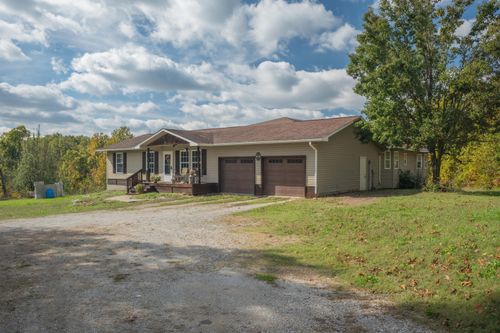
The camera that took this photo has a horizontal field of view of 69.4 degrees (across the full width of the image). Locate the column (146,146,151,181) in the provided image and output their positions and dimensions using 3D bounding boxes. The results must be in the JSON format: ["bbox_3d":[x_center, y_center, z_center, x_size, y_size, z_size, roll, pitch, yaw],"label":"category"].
[{"bbox_3d":[-6.700,-0.066,23.900,0.150,2.250,0.150,0,0,36],"label":"column"}]

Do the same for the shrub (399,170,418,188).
[{"bbox_3d":[11.701,0.973,26.600,1.350,1.320,1.350,0,0,36],"label":"shrub"}]

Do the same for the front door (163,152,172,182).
[{"bbox_3d":[-5.543,0.020,24.386,0.940,2.020,0.120,0,0,36],"label":"front door"}]

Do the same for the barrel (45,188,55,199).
[{"bbox_3d":[-12.355,1.668,22.300,0.580,0.620,0.580,0,0,0],"label":"barrel"}]

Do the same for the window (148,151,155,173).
[{"bbox_3d":[-7.001,-0.296,25.453,0.900,1.480,0.120,0,0,36],"label":"window"}]

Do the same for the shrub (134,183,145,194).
[{"bbox_3d":[-7.174,1.452,23.500,0.620,0.700,0.620,0,0,36],"label":"shrub"}]

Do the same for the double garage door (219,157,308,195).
[{"bbox_3d":[0.491,0.547,20.032,5.880,2.180,0.160,0,0,36],"label":"double garage door"}]

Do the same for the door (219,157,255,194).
[{"bbox_3d":[-0.806,0.546,20.981,2.600,2.150,0.140,0,0,36],"label":"door"}]

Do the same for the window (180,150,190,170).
[{"bbox_3d":[-4.183,-0.292,23.391,0.920,1.420,0.120,0,0,36],"label":"window"}]

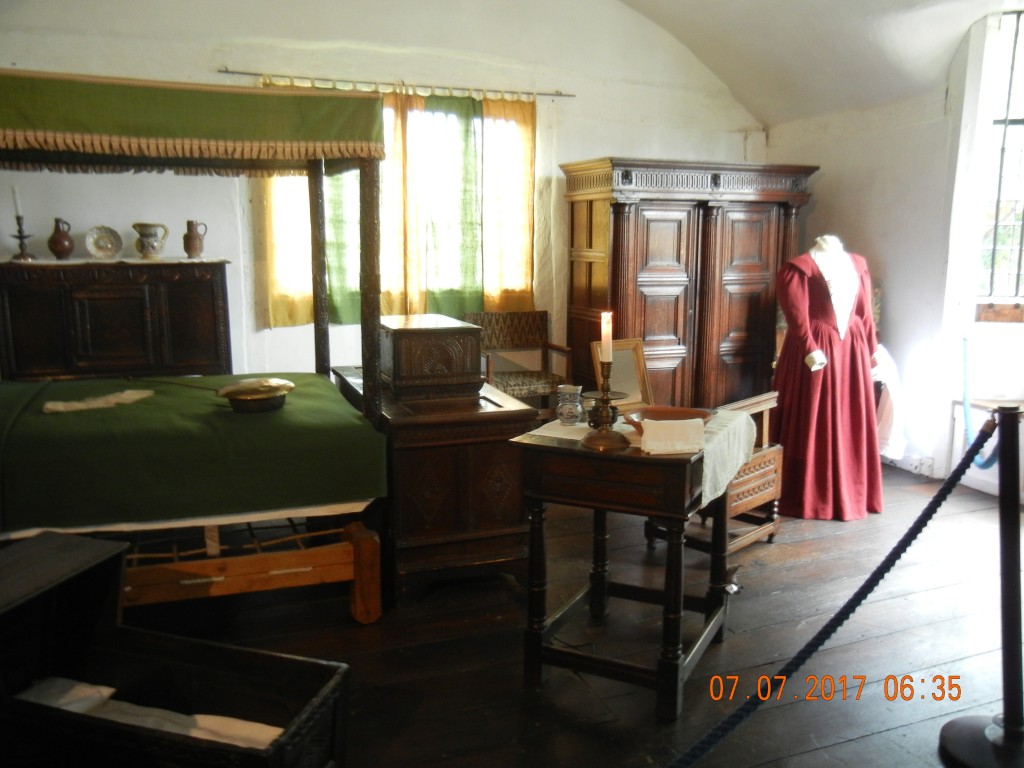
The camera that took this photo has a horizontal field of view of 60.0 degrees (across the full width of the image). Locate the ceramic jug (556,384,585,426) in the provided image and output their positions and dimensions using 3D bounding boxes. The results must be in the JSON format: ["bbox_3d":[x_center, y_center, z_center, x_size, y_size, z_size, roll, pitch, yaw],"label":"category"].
[{"bbox_3d":[0.196,0.067,2.970,0.090,0.128,0.090,0,9,0],"label":"ceramic jug"}]

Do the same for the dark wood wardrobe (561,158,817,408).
[{"bbox_3d":[1.229,-0.515,6.127,1.728,1.915,0.587,-5,10,-26],"label":"dark wood wardrobe"}]

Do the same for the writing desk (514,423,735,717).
[{"bbox_3d":[0.406,0.539,2.965,0.562,0.805,0.712,4,10,26],"label":"writing desk"}]

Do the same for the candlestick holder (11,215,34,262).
[{"bbox_3d":[-2.736,-0.815,4.970,0.130,0.270,0.130,-3,10,-20],"label":"candlestick holder"}]

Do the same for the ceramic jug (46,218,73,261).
[{"bbox_3d":[-2.556,-0.819,5.030,0.145,0.240,0.140,-3,10,-20],"label":"ceramic jug"}]

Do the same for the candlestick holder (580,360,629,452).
[{"bbox_3d":[0.295,0.058,2.745,0.150,0.260,0.150,0,10,0],"label":"candlestick holder"}]

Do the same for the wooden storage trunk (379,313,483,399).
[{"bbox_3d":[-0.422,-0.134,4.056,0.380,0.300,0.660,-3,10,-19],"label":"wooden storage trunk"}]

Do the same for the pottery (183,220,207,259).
[{"bbox_3d":[-1.709,-0.780,4.790,0.136,0.202,0.113,-3,9,-19],"label":"pottery"}]

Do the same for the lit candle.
[{"bbox_3d":[0.280,-0.138,2.615,0.027,0.151,0.027,0,9,0],"label":"lit candle"}]

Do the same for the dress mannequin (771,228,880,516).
[{"bbox_3d":[1.671,0.010,4.682,0.560,1.370,0.480,-3,10,-17],"label":"dress mannequin"}]

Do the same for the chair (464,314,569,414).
[{"bbox_3d":[0.049,0.064,5.481,0.584,0.978,0.440,-4,9,-21],"label":"chair"}]

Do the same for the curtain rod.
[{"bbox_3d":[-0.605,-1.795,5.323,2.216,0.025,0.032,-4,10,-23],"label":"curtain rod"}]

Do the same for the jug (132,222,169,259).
[{"bbox_3d":[-2.113,-0.835,5.180,0.195,0.205,0.165,-3,10,-20],"label":"jug"}]

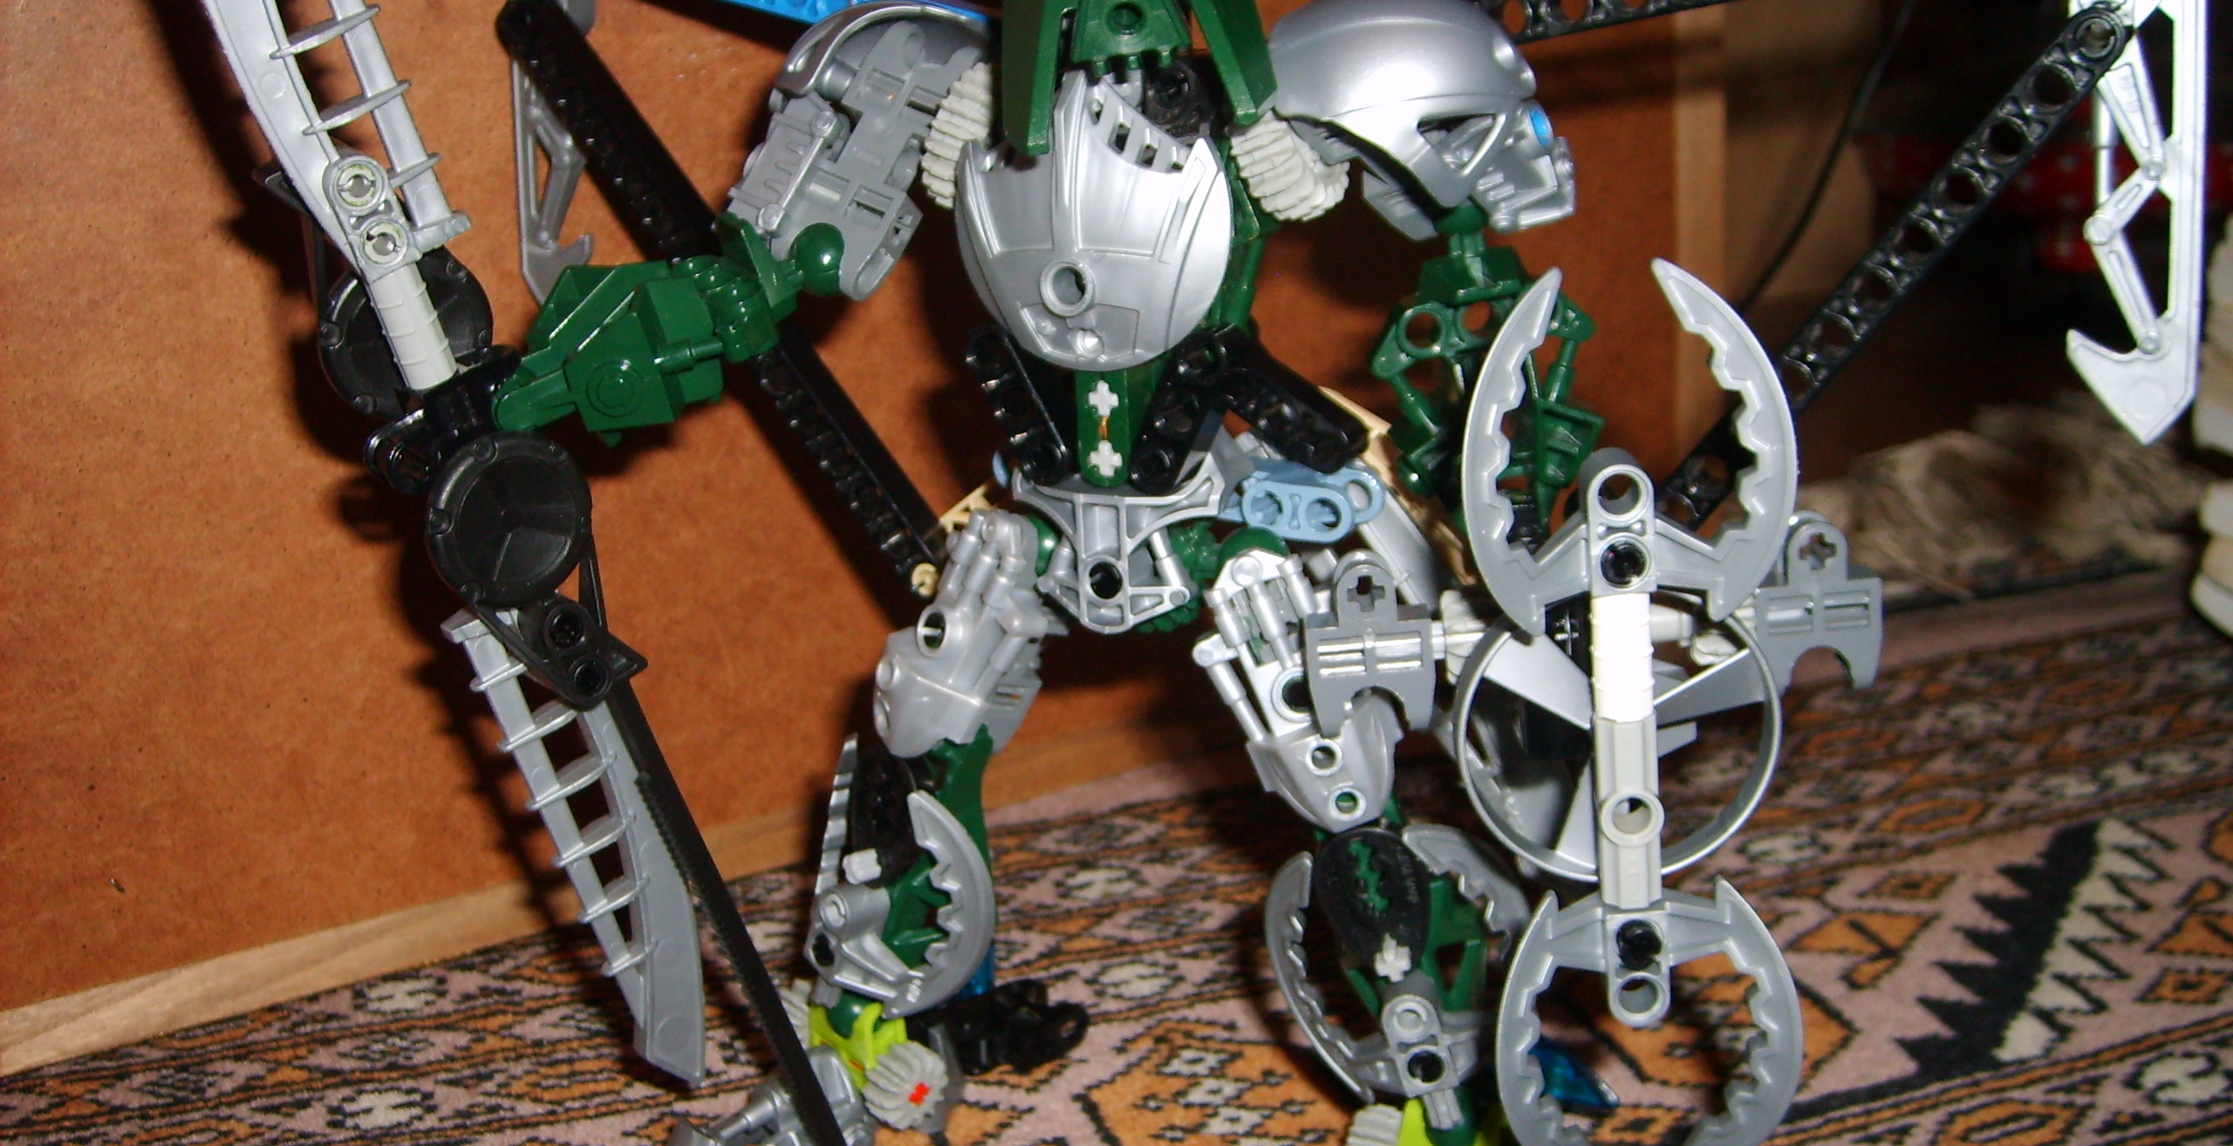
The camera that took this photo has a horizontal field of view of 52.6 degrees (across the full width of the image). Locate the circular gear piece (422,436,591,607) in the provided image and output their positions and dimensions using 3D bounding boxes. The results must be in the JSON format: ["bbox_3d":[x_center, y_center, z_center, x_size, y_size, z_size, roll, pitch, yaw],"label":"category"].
[{"bbox_3d":[-0.082,-0.007,0.305,0.023,0.023,0.006,-17,25,-28],"label":"circular gear piece"}]

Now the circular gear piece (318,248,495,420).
[{"bbox_3d":[-0.097,-0.032,0.307,0.023,0.023,0.006,-17,25,-28],"label":"circular gear piece"}]

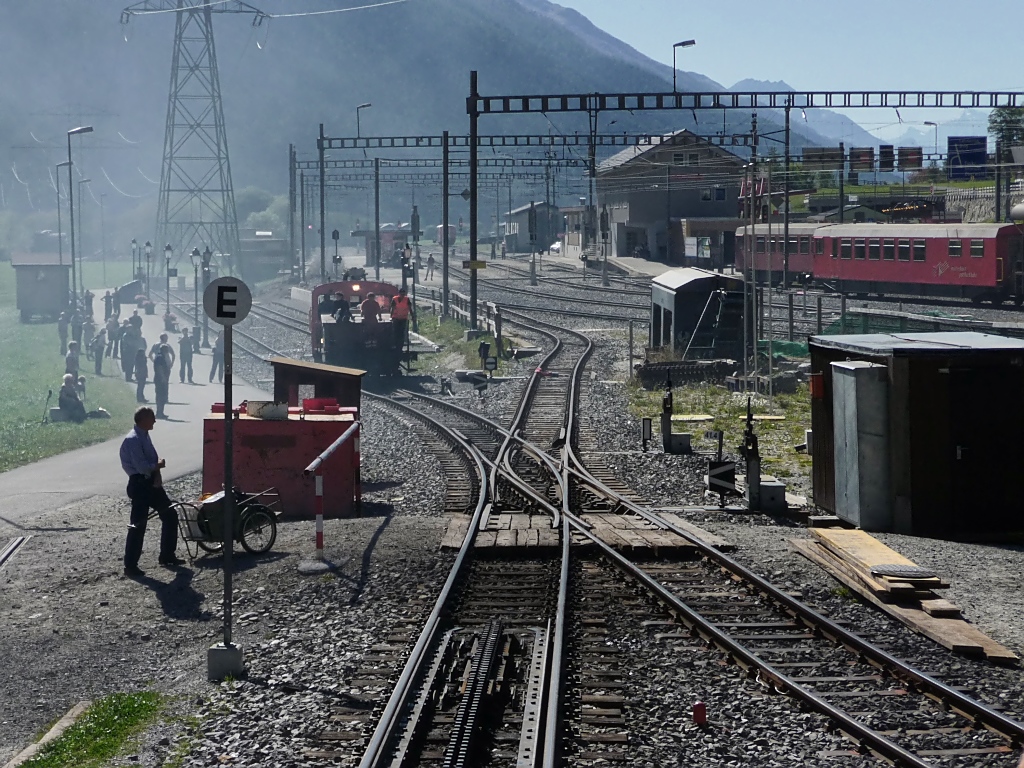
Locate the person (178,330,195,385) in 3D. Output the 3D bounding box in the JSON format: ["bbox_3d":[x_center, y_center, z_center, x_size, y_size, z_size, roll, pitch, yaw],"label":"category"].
[{"bbox_3d":[-10.414,-0.912,79.500,0.550,1.744,0.380,0,4,9],"label":"person"}]

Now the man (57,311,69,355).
[{"bbox_3d":[-17.637,-1.981,97.500,0.460,1.687,0.360,-2,4,-27],"label":"man"}]

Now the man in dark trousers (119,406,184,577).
[{"bbox_3d":[-3.675,1.089,25.400,0.620,1.717,0.540,-1,4,-12],"label":"man in dark trousers"}]

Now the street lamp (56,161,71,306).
[{"bbox_3d":[-26.983,-8.934,150.000,1.000,8.800,0.250,0,4,0],"label":"street lamp"}]

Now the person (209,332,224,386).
[{"bbox_3d":[-9.406,-0.864,79.500,0.450,1.712,0.520,3,5,41],"label":"person"}]

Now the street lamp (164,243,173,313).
[{"bbox_3d":[-16.450,-4.657,119.000,0.380,4.047,0.380,0,4,0],"label":"street lamp"}]

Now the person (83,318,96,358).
[{"bbox_3d":[-16.938,-1.862,99.500,0.520,1.700,0.400,-3,4,-37],"label":"person"}]

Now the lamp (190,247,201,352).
[{"bbox_3d":[-12.534,-3.350,98.500,0.400,4.083,0.400,0,4,0],"label":"lamp"}]

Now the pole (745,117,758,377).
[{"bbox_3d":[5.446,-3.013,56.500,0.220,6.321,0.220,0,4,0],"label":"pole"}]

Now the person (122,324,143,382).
[{"bbox_3d":[-12.065,-0.970,79.000,0.580,1.812,0.420,-1,4,-21],"label":"person"}]

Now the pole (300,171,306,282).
[{"bbox_3d":[-14.516,-10.965,173.000,0.210,7.797,0.210,-1,4,-14],"label":"pole"}]

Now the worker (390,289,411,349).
[{"bbox_3d":[-3.194,-1.856,71.500,0.600,1.770,0.400,-1,4,-6],"label":"worker"}]

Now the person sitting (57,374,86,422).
[{"bbox_3d":[-9.639,0.329,54.500,0.850,1.097,0.650,-1,4,-17],"label":"person sitting"}]

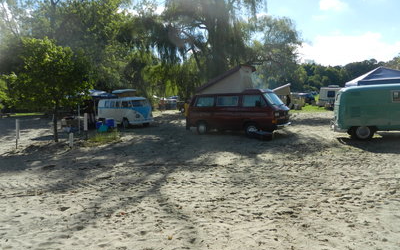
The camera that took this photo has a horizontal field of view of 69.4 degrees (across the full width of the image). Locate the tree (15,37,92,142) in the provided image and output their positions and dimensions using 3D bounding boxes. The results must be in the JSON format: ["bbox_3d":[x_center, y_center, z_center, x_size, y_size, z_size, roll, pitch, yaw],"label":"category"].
[{"bbox_3d":[-5.883,-1.370,11.435,3.050,4.080,3.050,-1,5,0],"label":"tree"}]

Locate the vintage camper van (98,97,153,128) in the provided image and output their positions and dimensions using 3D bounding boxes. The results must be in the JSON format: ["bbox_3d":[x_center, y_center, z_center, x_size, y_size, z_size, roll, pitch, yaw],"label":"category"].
[{"bbox_3d":[-4.854,-0.811,18.852,4.280,1.940,1.750,3,6,43],"label":"vintage camper van"}]

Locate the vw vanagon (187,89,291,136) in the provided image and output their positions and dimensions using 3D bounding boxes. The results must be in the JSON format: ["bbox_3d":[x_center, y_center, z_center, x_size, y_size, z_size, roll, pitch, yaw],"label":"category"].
[{"bbox_3d":[1.682,-0.596,13.424,4.570,2.030,1.850,2,6,33],"label":"vw vanagon"}]

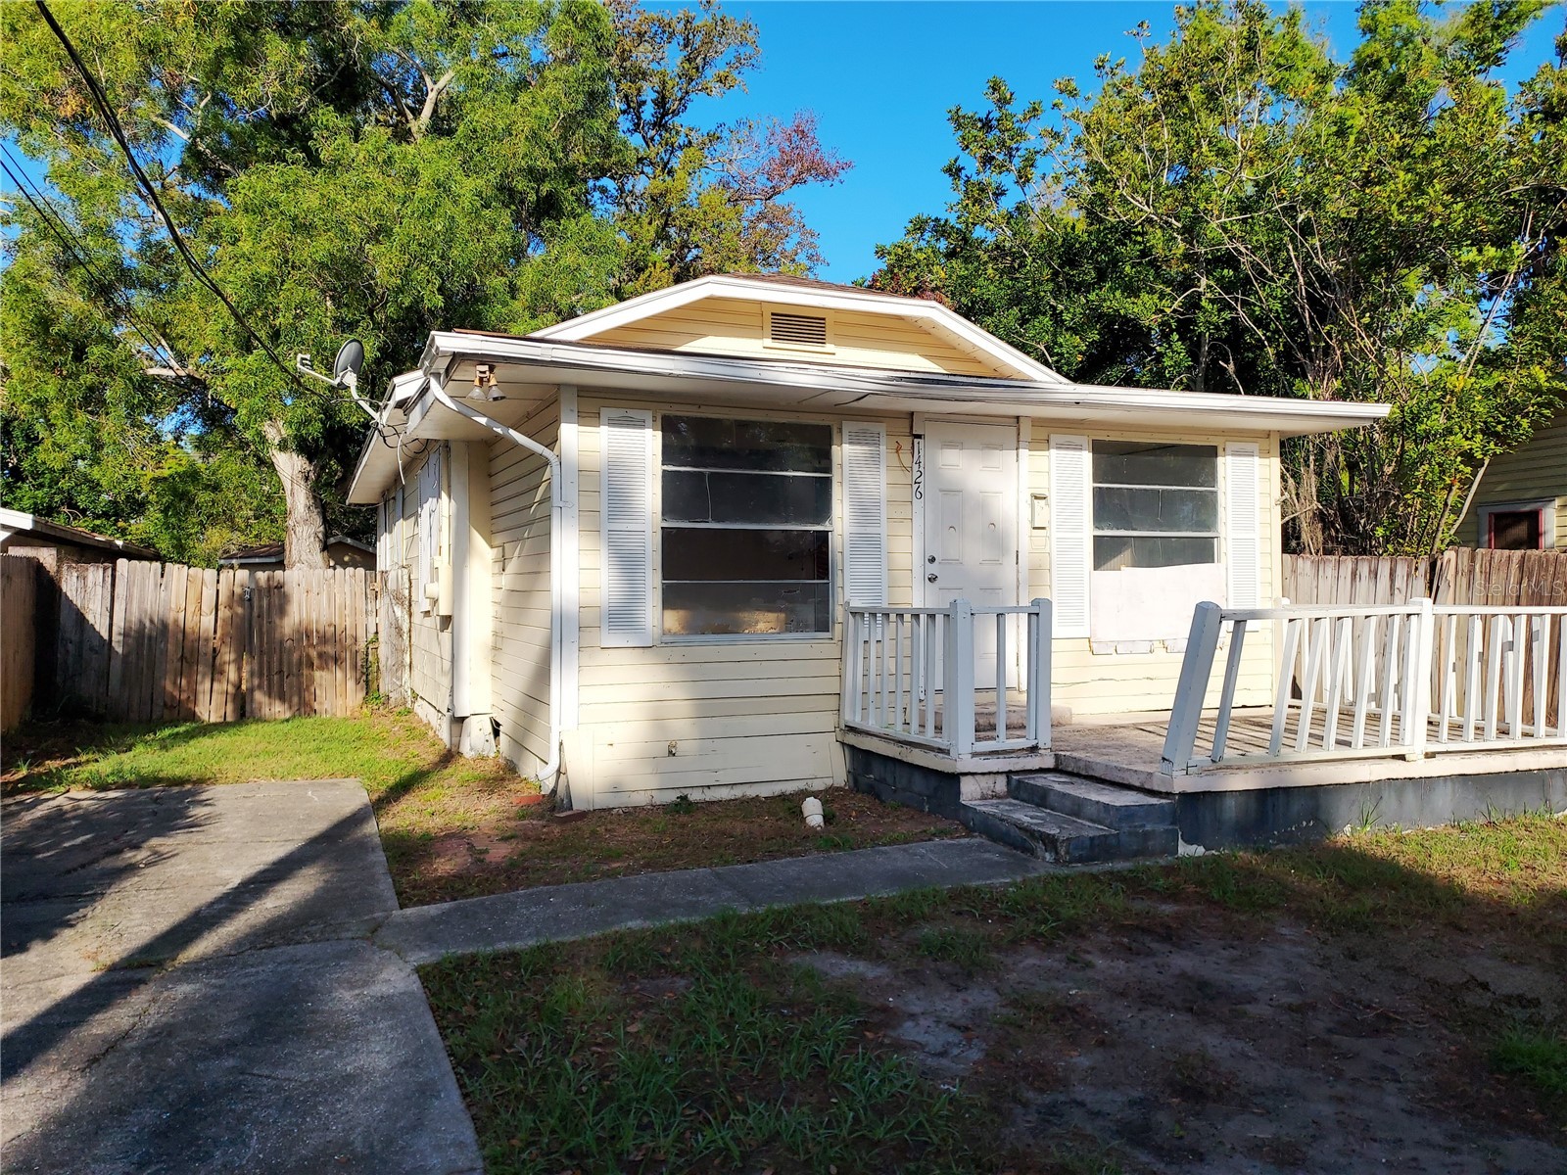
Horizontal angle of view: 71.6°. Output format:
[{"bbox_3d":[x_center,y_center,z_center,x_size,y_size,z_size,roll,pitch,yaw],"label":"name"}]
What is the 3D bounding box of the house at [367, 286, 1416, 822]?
[{"bbox_3d":[-0.673,-0.970,12.914,8.080,4.810,11.200,0,0,-24],"label":"house"}]

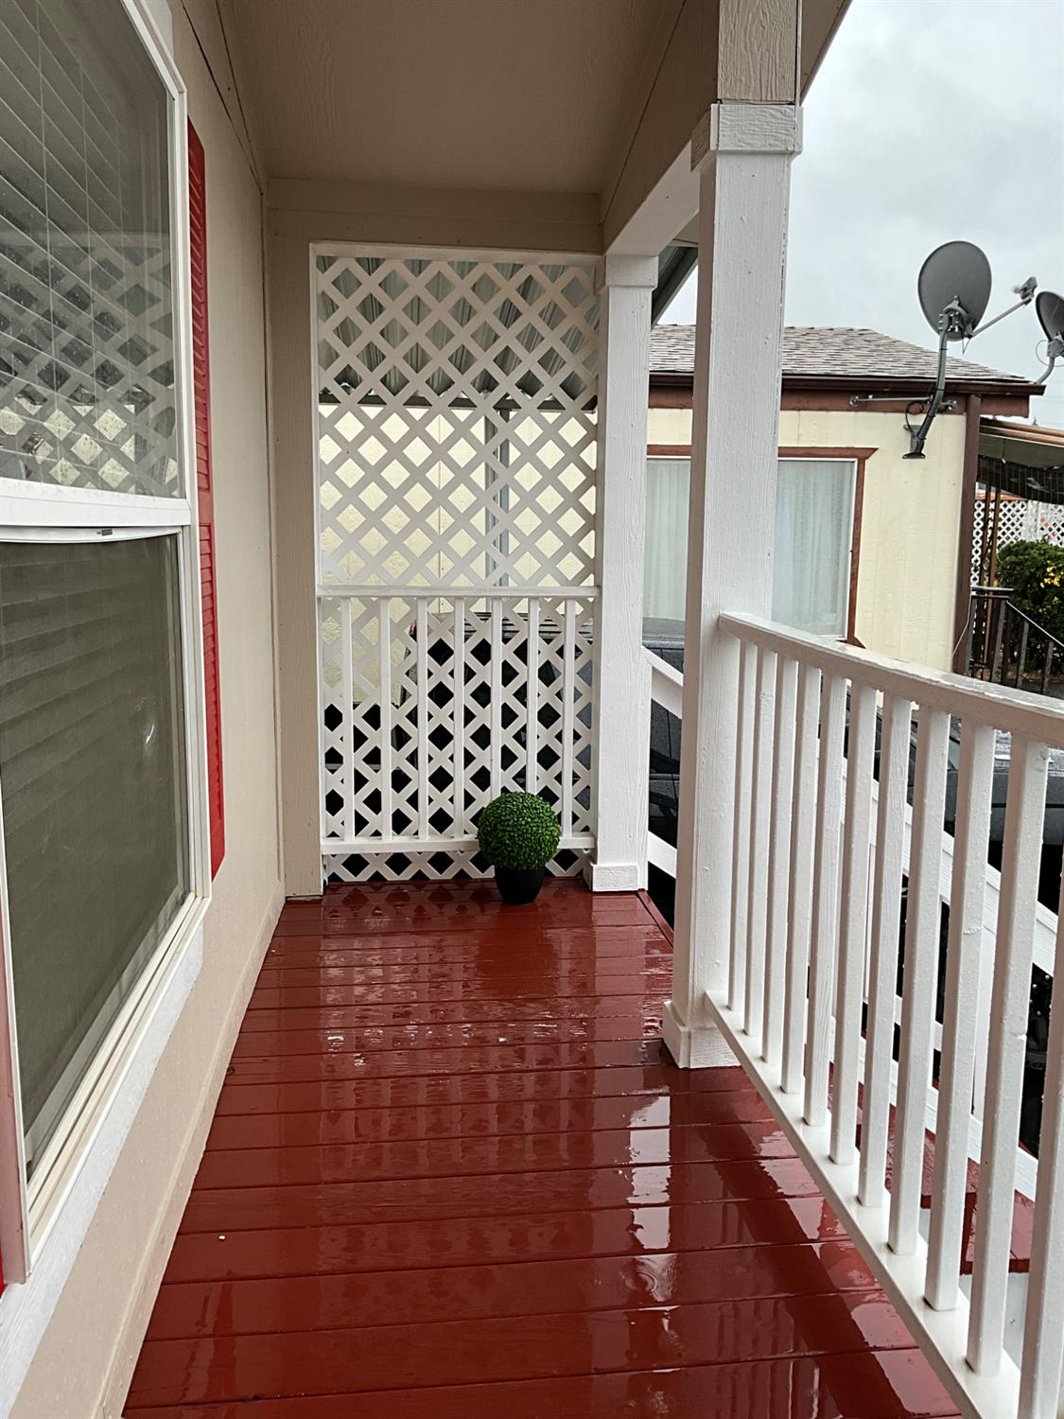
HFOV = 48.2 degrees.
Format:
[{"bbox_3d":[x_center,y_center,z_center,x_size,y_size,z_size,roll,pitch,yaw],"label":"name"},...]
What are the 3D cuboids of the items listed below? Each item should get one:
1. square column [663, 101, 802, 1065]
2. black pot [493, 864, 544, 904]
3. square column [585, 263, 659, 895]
[{"bbox_3d":[0.450,-0.220,2.734,0.206,2.131,0.175,-1,9,-6],"label":"square column"},{"bbox_3d":[-0.040,0.580,4.046,0.175,0.143,0.175,0,9,0],"label":"black pot"},{"bbox_3d":[0.302,-0.429,4.085,0.192,2.128,0.172,-1,9,-6],"label":"square column"}]

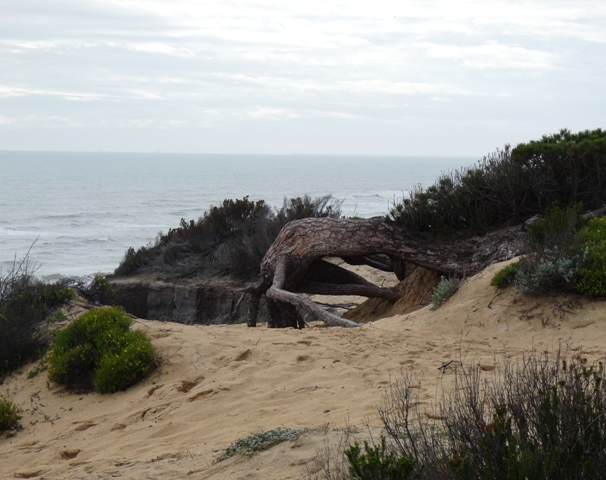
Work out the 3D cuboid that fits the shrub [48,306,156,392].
[{"bbox_3d":[-1.537,0.835,16.500,0.810,0.600,0.750,1,2,0],"label":"shrub"}]

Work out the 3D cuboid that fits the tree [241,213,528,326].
[{"bbox_3d":[0.784,0.312,20.800,2.700,1.080,1.150,1,2,0],"label":"tree"}]

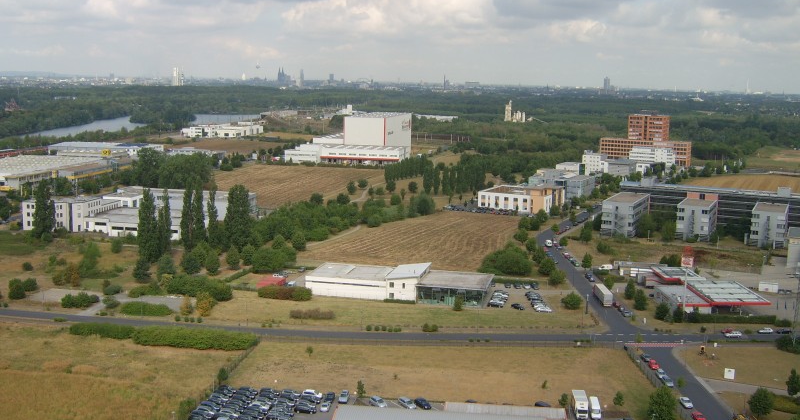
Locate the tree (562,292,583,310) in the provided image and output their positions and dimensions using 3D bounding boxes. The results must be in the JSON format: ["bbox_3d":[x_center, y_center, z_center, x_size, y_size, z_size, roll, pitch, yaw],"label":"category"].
[{"bbox_3d":[51.118,27.009,212.229,5.900,5.300,5.900,1,10,0],"label":"tree"}]

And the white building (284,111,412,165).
[{"bbox_3d":[-34.664,-61.928,606.126,82.000,32.500,138.000,3,10,9],"label":"white building"}]

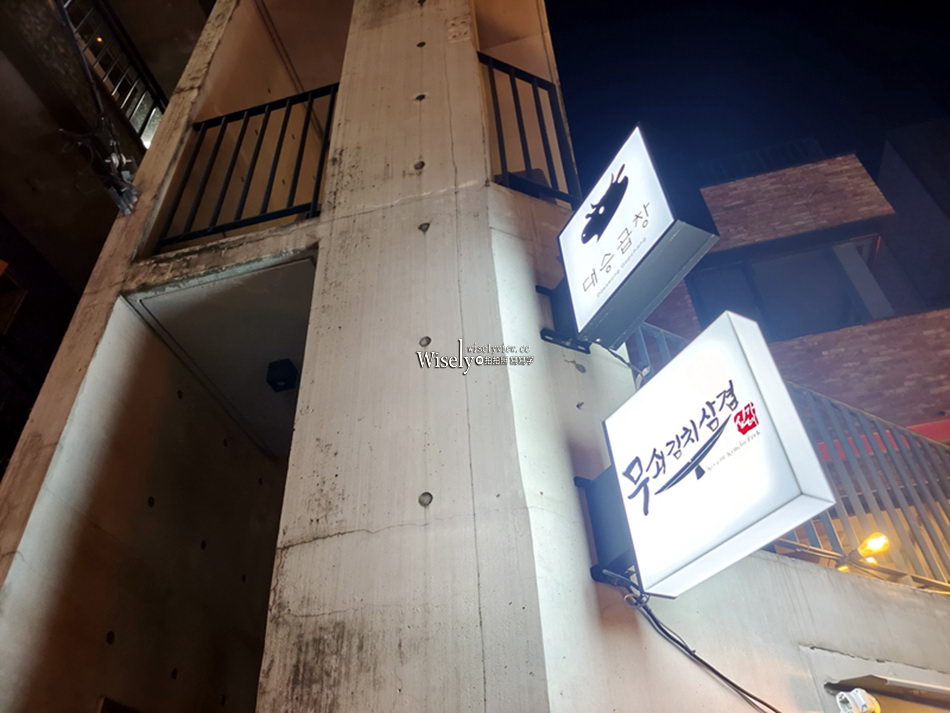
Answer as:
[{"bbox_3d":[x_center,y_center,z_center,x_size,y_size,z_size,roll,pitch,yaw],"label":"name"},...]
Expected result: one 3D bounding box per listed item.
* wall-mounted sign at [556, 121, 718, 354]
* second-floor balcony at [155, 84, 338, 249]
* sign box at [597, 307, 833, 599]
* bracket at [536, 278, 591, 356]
[{"bbox_3d":[0.495,-0.385,2.224,0.149,0.492,0.512,15,-44,-21],"label":"wall-mounted sign"},{"bbox_3d":[-1.146,-1.006,3.524,0.875,1.091,0.055,-12,-41,9],"label":"second-floor balcony"},{"bbox_3d":[0.552,0.242,1.679,0.099,0.500,0.500,16,-44,-22],"label":"sign box"},{"bbox_3d":[0.349,-0.181,2.455,0.210,0.285,0.145,15,-44,-22],"label":"bracket"}]

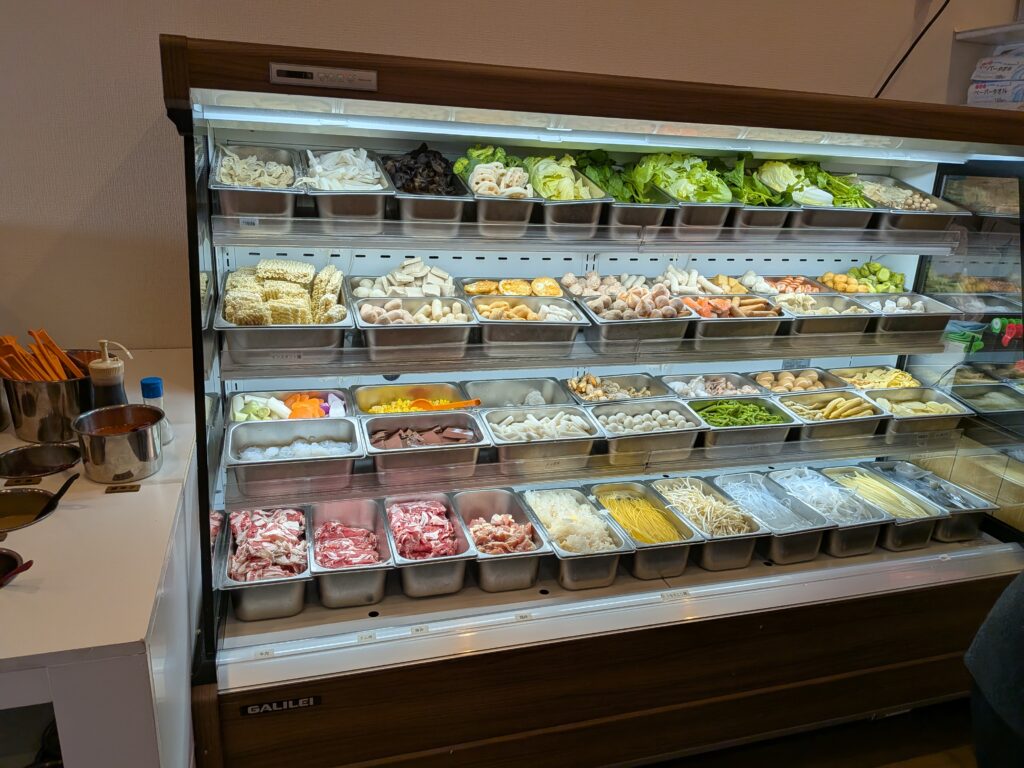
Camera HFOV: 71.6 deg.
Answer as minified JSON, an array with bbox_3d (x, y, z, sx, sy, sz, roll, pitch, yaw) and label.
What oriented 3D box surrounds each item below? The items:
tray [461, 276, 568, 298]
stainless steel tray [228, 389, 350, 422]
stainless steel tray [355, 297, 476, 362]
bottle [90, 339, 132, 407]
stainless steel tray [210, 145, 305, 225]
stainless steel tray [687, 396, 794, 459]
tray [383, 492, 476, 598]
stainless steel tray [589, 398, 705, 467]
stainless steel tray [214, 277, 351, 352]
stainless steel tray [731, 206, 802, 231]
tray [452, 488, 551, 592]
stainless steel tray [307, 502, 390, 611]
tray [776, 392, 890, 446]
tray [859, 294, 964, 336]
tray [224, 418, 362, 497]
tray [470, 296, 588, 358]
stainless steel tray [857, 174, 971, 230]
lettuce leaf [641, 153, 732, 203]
[{"bbox_3d":[0.010,-0.194,1.804,0.265,0.100,0.162,-2,28,-16],"label":"tray"},{"bbox_3d":[-0.495,0.093,1.595,0.265,0.100,0.162,-2,26,-16],"label":"stainless steel tray"},{"bbox_3d":[-0.220,-0.115,1.605,0.265,0.100,0.162,-2,28,-16],"label":"stainless steel tray"},{"bbox_3d":[-0.784,0.013,1.398,0.102,0.197,0.082,4,17,3],"label":"bottle"},{"bbox_3d":[-0.524,-0.400,1.469,0.162,0.100,0.265,-3,35,-18],"label":"stainless steel tray"},{"bbox_3d":[0.582,0.116,1.820,0.265,0.100,0.162,-2,28,-16],"label":"stainless steel tray"},{"bbox_3d":[-0.205,0.379,1.676,0.176,0.100,0.325,-2,19,-16],"label":"tray"},{"bbox_3d":[0.325,0.128,1.751,0.265,0.100,0.162,-2,28,-16],"label":"stainless steel tray"},{"bbox_3d":[-0.491,-0.141,1.550,0.265,0.100,0.325,-2,28,-17],"label":"stainless steel tray"},{"bbox_3d":[0.612,-0.485,1.945,0.176,0.100,0.325,-2,33,-16],"label":"stainless steel tray"},{"bbox_3d":[-0.037,0.372,1.701,0.176,0.100,0.325,-2,19,-16],"label":"tray"},{"bbox_3d":[-0.339,0.351,1.475,0.162,0.100,0.265,-1,21,-16],"label":"stainless steel tray"},{"bbox_3d":[0.841,0.105,1.901,0.265,0.100,0.162,-2,28,-16],"label":"tray"},{"bbox_3d":[1.113,-0.182,2.041,0.268,0.100,0.162,-2,29,-16],"label":"tray"},{"bbox_3d":[-0.470,0.167,1.558,0.268,0.100,0.162,-2,27,-16],"label":"tray"},{"bbox_3d":[0.030,-0.135,1.730,0.268,0.100,0.162,-2,29,-16],"label":"tray"},{"bbox_3d":[1.052,-0.490,2.012,0.265,0.100,0.325,-2,33,-16],"label":"stainless steel tray"},{"bbox_3d":[0.438,-0.506,1.796,0.180,0.110,0.250,-2,33,-16],"label":"lettuce leaf"}]

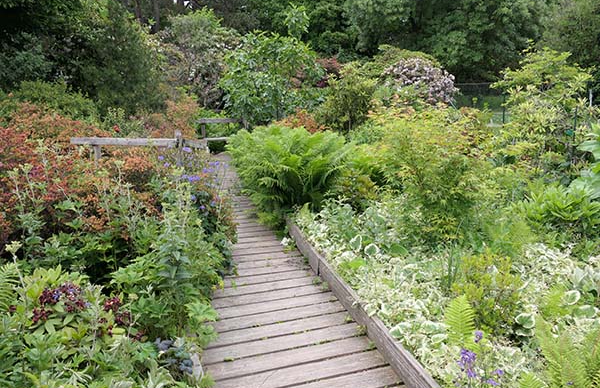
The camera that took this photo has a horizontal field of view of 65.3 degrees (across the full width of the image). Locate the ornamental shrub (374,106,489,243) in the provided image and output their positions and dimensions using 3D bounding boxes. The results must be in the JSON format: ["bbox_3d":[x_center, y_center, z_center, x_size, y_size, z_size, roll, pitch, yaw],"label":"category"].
[{"bbox_3d":[1.259,-0.210,4.476,1.020,1.250,1.000,-1,13,0],"label":"ornamental shrub"}]

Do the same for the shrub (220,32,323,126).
[{"bbox_3d":[-0.586,-2.151,9.764,1.970,2.350,1.900,-1,13,0],"label":"shrub"}]

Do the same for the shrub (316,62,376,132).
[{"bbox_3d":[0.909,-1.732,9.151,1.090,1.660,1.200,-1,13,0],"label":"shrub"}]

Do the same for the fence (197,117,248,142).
[{"bbox_3d":[-1.726,-1.299,10.472,1.160,0.820,0.120,-1,13,0],"label":"fence"}]

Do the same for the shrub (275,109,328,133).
[{"bbox_3d":[0.031,-1.098,8.371,0.960,0.810,0.950,-1,13,0],"label":"shrub"}]

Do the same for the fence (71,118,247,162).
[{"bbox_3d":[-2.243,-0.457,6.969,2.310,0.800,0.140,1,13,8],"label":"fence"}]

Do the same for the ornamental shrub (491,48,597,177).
[{"bbox_3d":[3.603,-1.208,6.925,1.460,1.840,1.350,-1,13,0],"label":"ornamental shrub"}]

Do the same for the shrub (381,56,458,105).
[{"bbox_3d":[3.111,-2.679,12.226,1.890,1.810,2.000,-1,13,0],"label":"shrub"}]

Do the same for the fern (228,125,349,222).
[{"bbox_3d":[-0.141,-0.290,5.683,1.360,1.080,1.250,-1,13,0],"label":"fern"}]

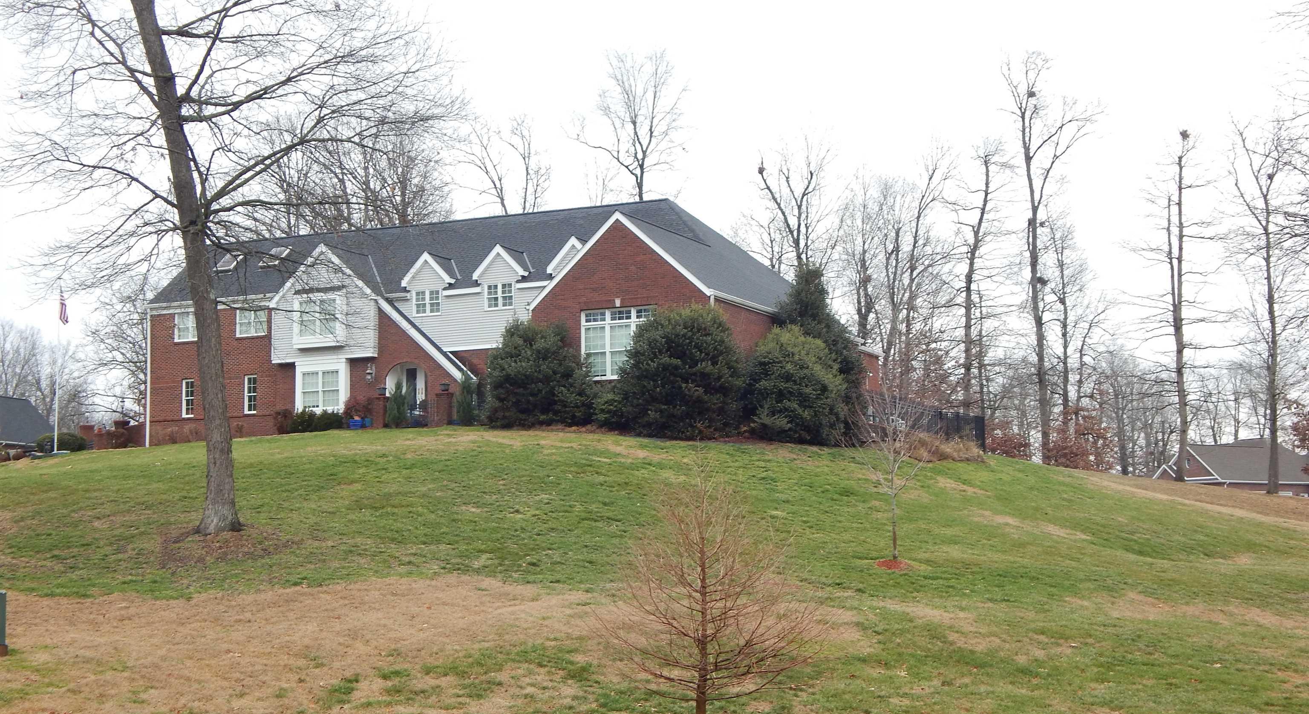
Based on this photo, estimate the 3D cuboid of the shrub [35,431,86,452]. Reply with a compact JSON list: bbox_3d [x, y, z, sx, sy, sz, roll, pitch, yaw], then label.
[{"bbox_3d":[-23.573,3.389,72.054,2.069,0.975,1.800,-1,-6,0],"label":"shrub"}]

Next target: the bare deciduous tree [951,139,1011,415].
[{"bbox_3d":[15.791,-2.540,88.921,3.024,16.636,3.024,-1,-6,0],"label":"bare deciduous tree"}]

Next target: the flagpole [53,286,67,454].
[{"bbox_3d":[-22.924,0.459,70.364,0.552,6.577,0.350,-1,-6,0],"label":"flagpole"}]

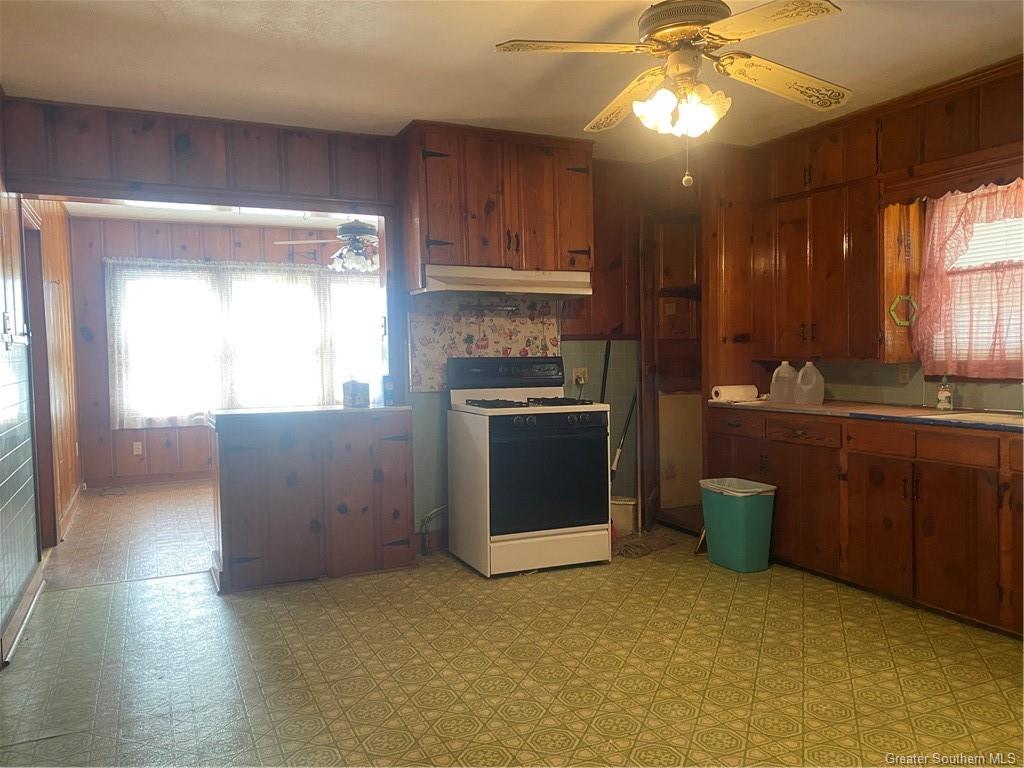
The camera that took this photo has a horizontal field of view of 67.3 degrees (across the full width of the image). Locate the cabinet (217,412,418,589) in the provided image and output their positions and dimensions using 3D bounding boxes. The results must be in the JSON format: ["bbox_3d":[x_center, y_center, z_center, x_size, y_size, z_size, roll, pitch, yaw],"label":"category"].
[{"bbox_3d":[-1.159,0.603,4.454,1.080,0.935,0.520,-2,3,-25],"label":"cabinet"}]

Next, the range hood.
[{"bbox_3d":[-0.058,-0.614,4.704,1.070,0.155,0.345,-2,3,-25],"label":"range hood"}]

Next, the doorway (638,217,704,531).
[{"bbox_3d":[1.153,-0.072,5.300,0.128,2.138,0.621,-2,3,-25],"label":"doorway"}]

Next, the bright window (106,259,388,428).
[{"bbox_3d":[-2.522,-0.421,7.866,2.840,1.600,0.120,-2,3,-25],"label":"bright window"}]

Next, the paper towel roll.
[{"bbox_3d":[1.425,0.059,4.913,0.280,0.108,0.108,-2,3,-17],"label":"paper towel roll"}]

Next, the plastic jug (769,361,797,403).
[{"bbox_3d":[1.684,-0.014,4.779,0.152,0.256,0.152,-2,3,-25],"label":"plastic jug"}]

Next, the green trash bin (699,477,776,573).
[{"bbox_3d":[1.278,0.799,4.372,0.265,0.465,0.370,-2,3,-25],"label":"green trash bin"}]

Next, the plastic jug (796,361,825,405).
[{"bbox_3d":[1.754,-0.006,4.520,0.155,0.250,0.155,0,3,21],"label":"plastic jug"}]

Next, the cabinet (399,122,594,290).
[{"bbox_3d":[-0.079,-1.034,4.690,1.156,0.925,0.325,-2,3,-25],"label":"cabinet"}]

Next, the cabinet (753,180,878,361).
[{"bbox_3d":[1.938,-0.653,4.685,0.293,1.014,0.998,-2,3,-25],"label":"cabinet"}]

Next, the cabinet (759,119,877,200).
[{"bbox_3d":[1.919,-1.333,4.671,0.293,0.346,0.954,-2,3,-25],"label":"cabinet"}]

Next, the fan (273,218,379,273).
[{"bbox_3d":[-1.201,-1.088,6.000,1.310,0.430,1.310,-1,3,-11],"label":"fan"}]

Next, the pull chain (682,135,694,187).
[{"bbox_3d":[0.590,-0.747,2.570,0.036,0.175,0.036,-1,3,0],"label":"pull chain"}]

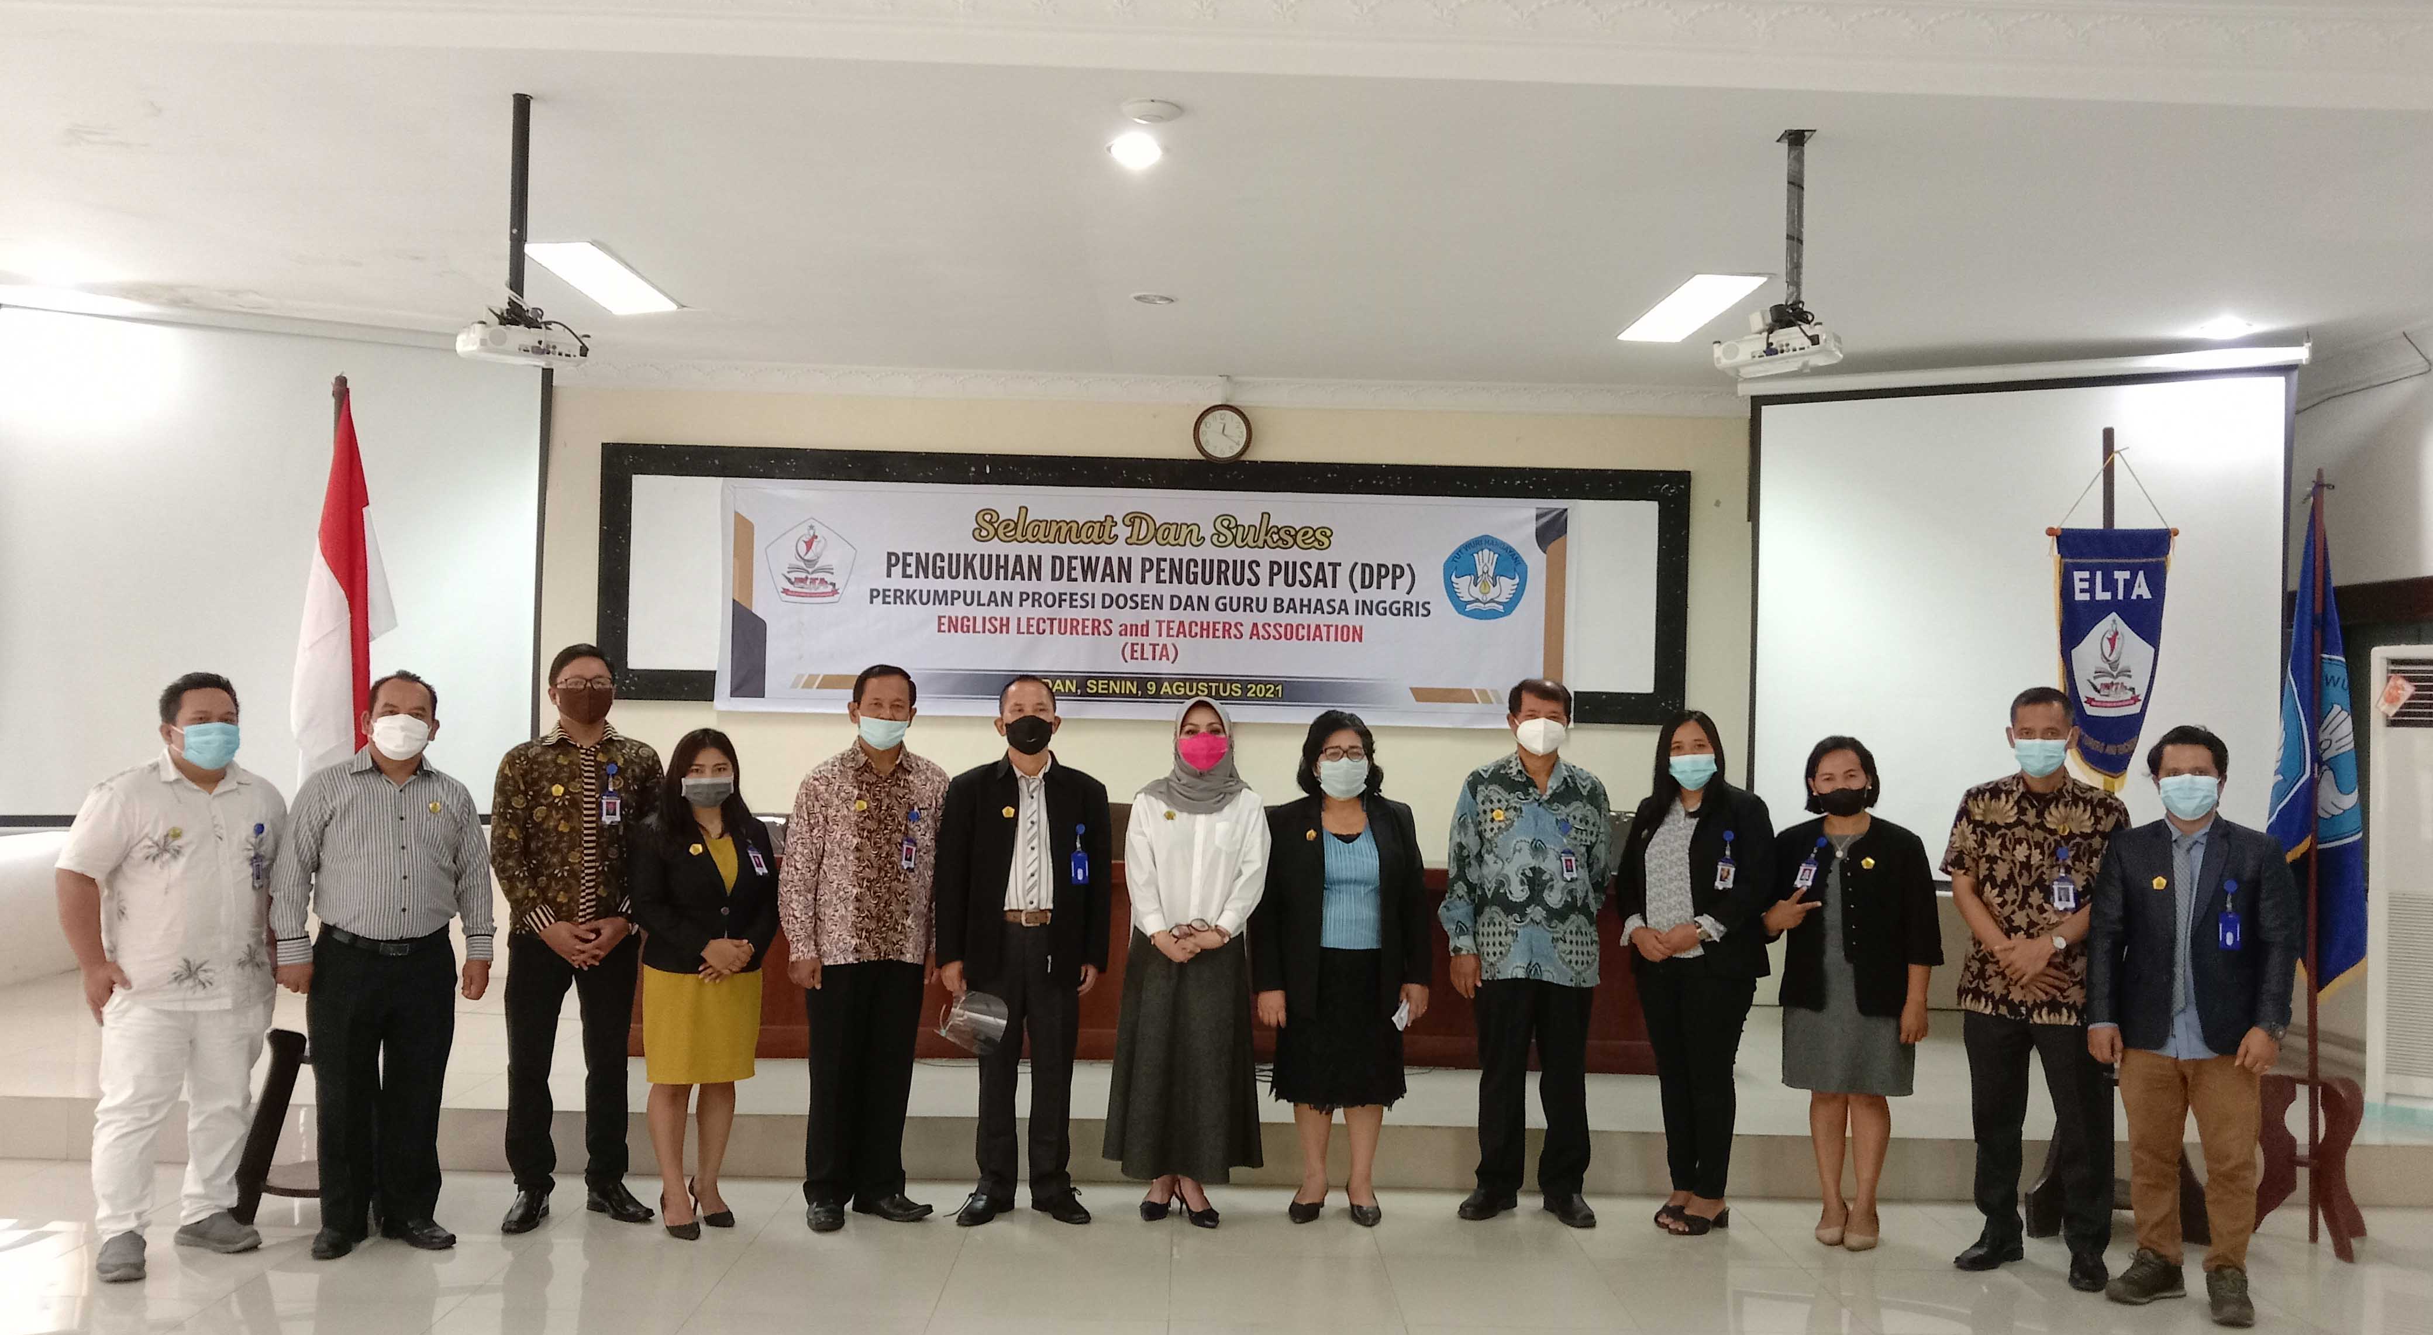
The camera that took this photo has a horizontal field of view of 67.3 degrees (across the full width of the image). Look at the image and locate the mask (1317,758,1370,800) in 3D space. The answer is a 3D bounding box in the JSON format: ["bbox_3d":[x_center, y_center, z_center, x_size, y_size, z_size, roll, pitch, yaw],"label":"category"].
[{"bbox_3d":[0.395,0.345,5.620,0.150,0.122,0.080,1,-1,4],"label":"mask"}]

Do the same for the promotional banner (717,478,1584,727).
[{"bbox_3d":[-0.320,-0.296,8.694,4.080,1.100,0.040,1,-1,-1],"label":"promotional banner"}]

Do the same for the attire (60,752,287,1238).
[{"bbox_3d":[-2.937,0.924,5.165,0.562,1.369,0.360,3,-2,-44],"label":"attire"}]

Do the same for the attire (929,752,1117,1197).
[{"bbox_3d":[-0.612,0.989,5.815,0.565,1.428,0.310,2,-2,-8],"label":"attire"}]

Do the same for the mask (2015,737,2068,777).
[{"bbox_3d":[2.338,0.253,5.180,0.143,0.118,0.080,1,-2,24],"label":"mask"}]

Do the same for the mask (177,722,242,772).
[{"bbox_3d":[-2.724,0.214,4.950,0.085,0.130,0.150,0,-2,44],"label":"mask"}]

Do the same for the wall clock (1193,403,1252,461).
[{"bbox_3d":[0.031,-1.100,8.600,0.282,0.282,0.045,1,-1,-1],"label":"wall clock"}]

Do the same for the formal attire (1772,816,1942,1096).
[{"bbox_3d":[2.010,0.905,5.746,0.502,0.881,0.300,1,-2,26],"label":"formal attire"}]

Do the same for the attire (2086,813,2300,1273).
[{"bbox_3d":[2.668,1.027,5.000,0.530,1.290,0.310,1,-2,29],"label":"attire"}]

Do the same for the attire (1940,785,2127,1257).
[{"bbox_3d":[2.378,0.977,5.317,0.520,1.380,0.300,1,-1,22],"label":"attire"}]

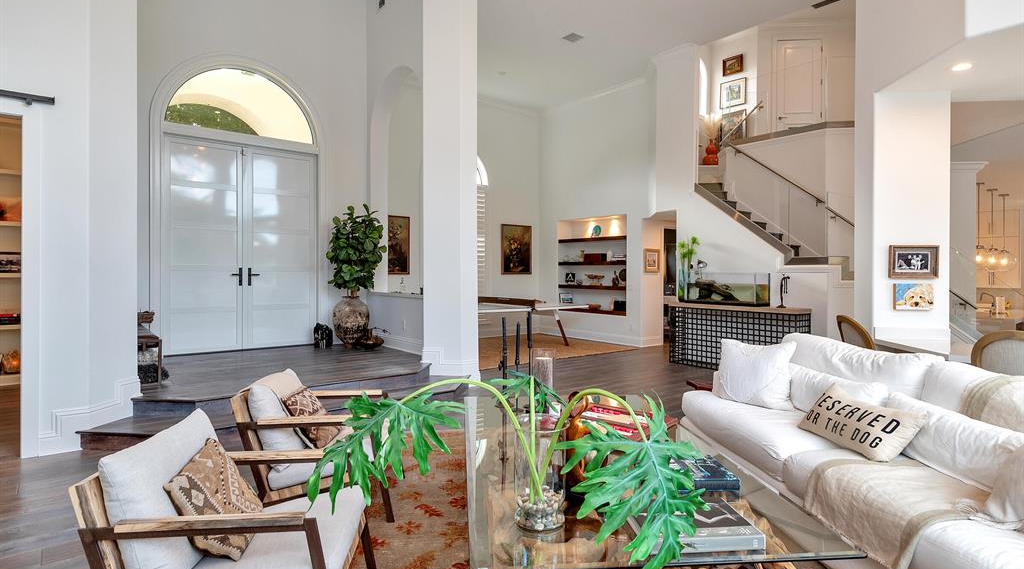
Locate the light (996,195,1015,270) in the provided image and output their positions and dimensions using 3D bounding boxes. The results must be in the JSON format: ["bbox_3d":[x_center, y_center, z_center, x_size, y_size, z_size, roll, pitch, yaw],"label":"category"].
[{"bbox_3d":[7.927,-0.821,8.700,0.300,1.230,0.300,0,1,0],"label":"light"}]

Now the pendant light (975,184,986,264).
[{"bbox_3d":[6.491,-0.819,7.500,0.300,1.200,0.300,0,1,0],"label":"pendant light"}]

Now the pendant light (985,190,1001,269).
[{"bbox_3d":[7.198,-0.824,8.100,0.300,1.220,0.300,0,1,0],"label":"pendant light"}]

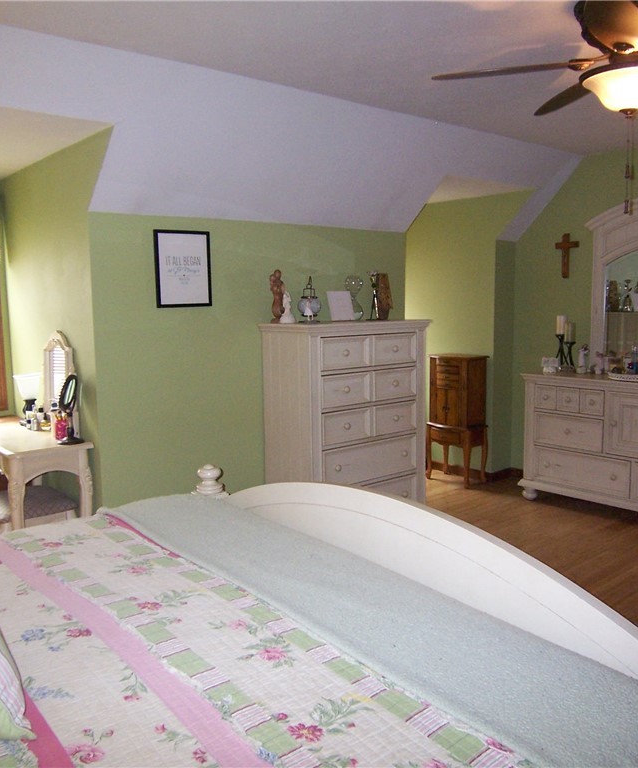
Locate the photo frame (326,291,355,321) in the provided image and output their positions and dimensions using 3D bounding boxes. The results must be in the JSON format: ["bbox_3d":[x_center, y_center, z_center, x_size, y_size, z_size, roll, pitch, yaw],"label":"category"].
[{"bbox_3d":[0.131,-0.475,4.201,0.180,0.187,0.027,-6,-4,-42],"label":"photo frame"}]

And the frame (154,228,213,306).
[{"bbox_3d":[-0.720,-0.615,3.651,0.335,0.406,0.021,-7,8,-39],"label":"frame"}]

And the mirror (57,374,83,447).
[{"bbox_3d":[-1.284,0.127,3.531,0.140,0.355,0.155,-6,8,-40],"label":"mirror"}]

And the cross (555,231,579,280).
[{"bbox_3d":[1.885,-0.974,5.182,0.021,0.339,0.198,-7,8,-39],"label":"cross"}]

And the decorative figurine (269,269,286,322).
[{"bbox_3d":[-0.241,-0.514,3.944,0.088,0.315,0.080,-6,8,-40],"label":"decorative figurine"}]

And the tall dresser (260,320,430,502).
[{"bbox_3d":[0.187,0.306,4.219,0.975,1.370,0.480,-6,8,-38],"label":"tall dresser"}]

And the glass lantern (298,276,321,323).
[{"bbox_3d":[-0.058,-0.497,4.050,0.137,0.269,0.133,-1,7,0],"label":"glass lantern"}]

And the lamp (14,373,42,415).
[{"bbox_3d":[-1.706,0.110,3.991,0.158,0.300,0.158,-6,8,-40],"label":"lamp"}]

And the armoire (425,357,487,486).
[{"bbox_3d":[1.139,0.292,5.615,0.290,1.035,0.445,-7,8,-39],"label":"armoire"}]

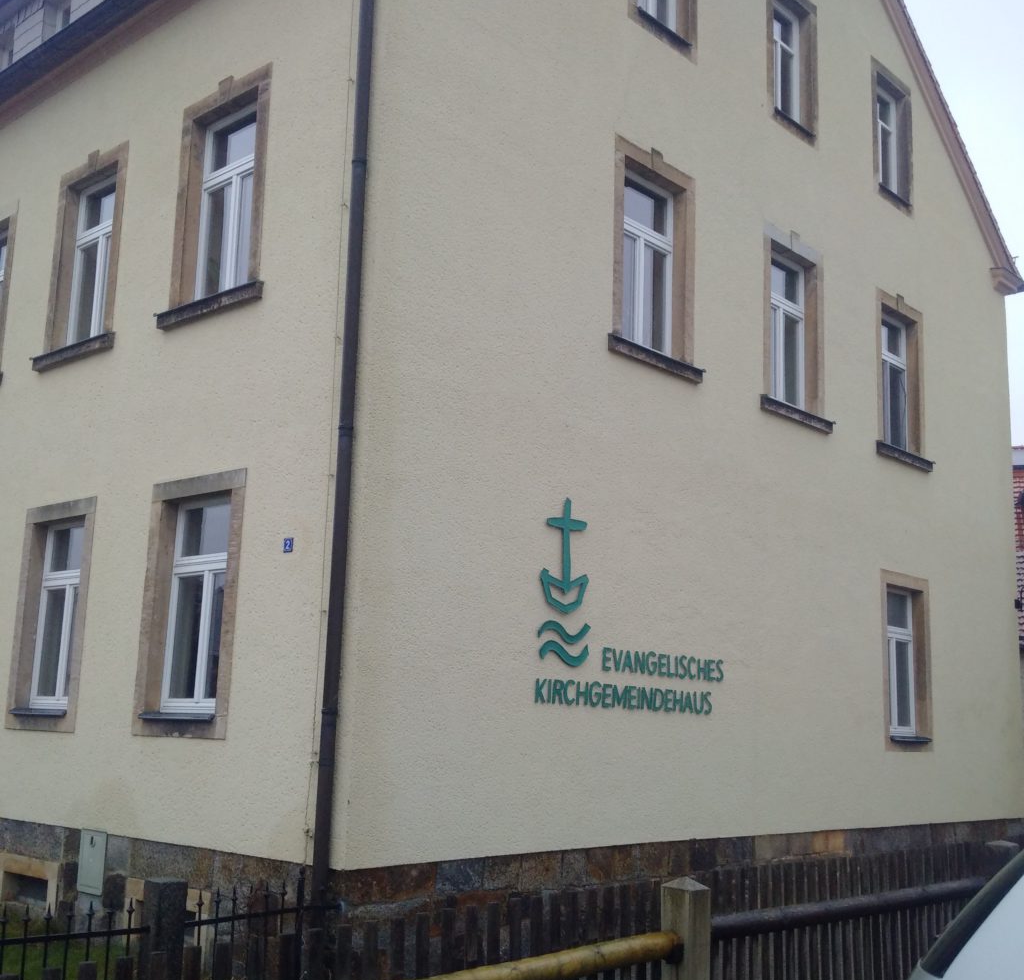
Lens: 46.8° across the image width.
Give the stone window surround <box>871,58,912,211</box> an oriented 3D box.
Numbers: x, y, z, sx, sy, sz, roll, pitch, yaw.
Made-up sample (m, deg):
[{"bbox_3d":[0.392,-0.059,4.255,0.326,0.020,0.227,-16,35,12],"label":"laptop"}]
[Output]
[{"bbox_3d":[4.977,-4.620,15.605,0.195,1.825,1.162,-7,-14,42],"label":"stone window surround"}]

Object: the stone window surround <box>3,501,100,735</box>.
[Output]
[{"bbox_3d":[-4.300,1.180,11.152,1.369,2.122,0.195,-7,-14,42],"label":"stone window surround"}]

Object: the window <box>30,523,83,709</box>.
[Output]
[{"bbox_3d":[-4.209,1.185,11.255,1.084,1.786,0.078,-7,-14,42],"label":"window"}]

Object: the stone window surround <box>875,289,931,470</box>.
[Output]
[{"bbox_3d":[4.920,-1.412,15.046,0.250,2.145,1.466,-7,-14,42],"label":"stone window surround"}]

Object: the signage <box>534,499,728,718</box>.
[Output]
[{"bbox_3d":[1.144,1.085,10.459,0.039,1.755,2.730,-7,-14,42],"label":"signage"}]

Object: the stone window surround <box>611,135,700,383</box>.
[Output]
[{"bbox_3d":[1.350,-2.203,11.230,0.250,2.145,1.459,-7,-14,42],"label":"stone window surround"}]

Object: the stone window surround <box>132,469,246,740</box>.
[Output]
[{"bbox_3d":[-2.574,0.940,9.587,1.357,2.102,0.195,-7,-14,42],"label":"stone window surround"}]

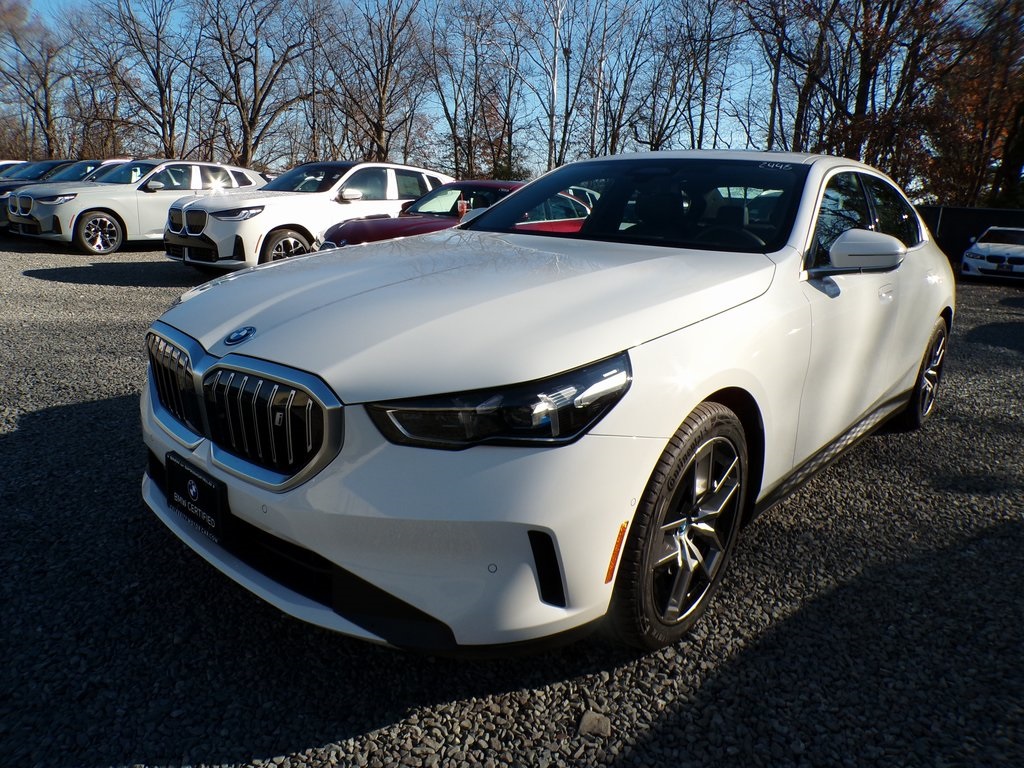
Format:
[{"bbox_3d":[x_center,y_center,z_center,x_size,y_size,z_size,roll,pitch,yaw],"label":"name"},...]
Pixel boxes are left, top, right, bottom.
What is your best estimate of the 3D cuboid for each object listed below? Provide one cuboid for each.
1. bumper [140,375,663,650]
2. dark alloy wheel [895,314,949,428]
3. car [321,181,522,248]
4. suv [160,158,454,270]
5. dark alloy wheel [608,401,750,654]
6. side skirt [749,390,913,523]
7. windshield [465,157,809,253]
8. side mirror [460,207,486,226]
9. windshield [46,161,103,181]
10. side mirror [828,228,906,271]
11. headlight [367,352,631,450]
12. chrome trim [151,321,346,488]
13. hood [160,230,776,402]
[{"bbox_3d":[-0.585,0.192,1.992,1.870,0.570,0.650,15,18,39],"label":"bumper"},{"bbox_3d":[2.345,-0.086,4.168,0.260,0.700,0.700,15,18,39],"label":"dark alloy wheel"},{"bbox_3d":[-0.275,-1.909,9.271,1.850,1.450,4.760,15,18,38],"label":"car"},{"bbox_3d":[-2.455,-2.378,10.259,1.920,1.660,4.755,14,17,36],"label":"suv"},{"bbox_3d":[0.421,0.375,1.999,0.245,0.700,0.700,15,18,39],"label":"dark alloy wheel"},{"bbox_3d":[1.406,0.252,3.008,0.120,0.180,2.100,15,18,39],"label":"side skirt"},{"bbox_3d":[0.475,-0.783,2.966,1.450,0.420,0.870,15,18,39],"label":"windshield"},{"bbox_3d":[-0.196,-0.837,3.644,0.260,0.160,0.170,15,18,39],"label":"side mirror"},{"bbox_3d":[-8.767,-4.240,14.166,1.480,0.470,0.750,14,18,37],"label":"windshield"},{"bbox_3d":[1.195,-0.448,2.401,0.240,0.155,0.200,15,18,39],"label":"side mirror"},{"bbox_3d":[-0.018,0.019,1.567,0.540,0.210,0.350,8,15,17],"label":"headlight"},{"bbox_3d":[-0.721,0.037,1.777,0.960,0.310,0.150,15,18,39],"label":"chrome trim"},{"bbox_3d":[-0.195,-0.317,2.329,1.630,0.350,1.640,15,18,39],"label":"hood"}]

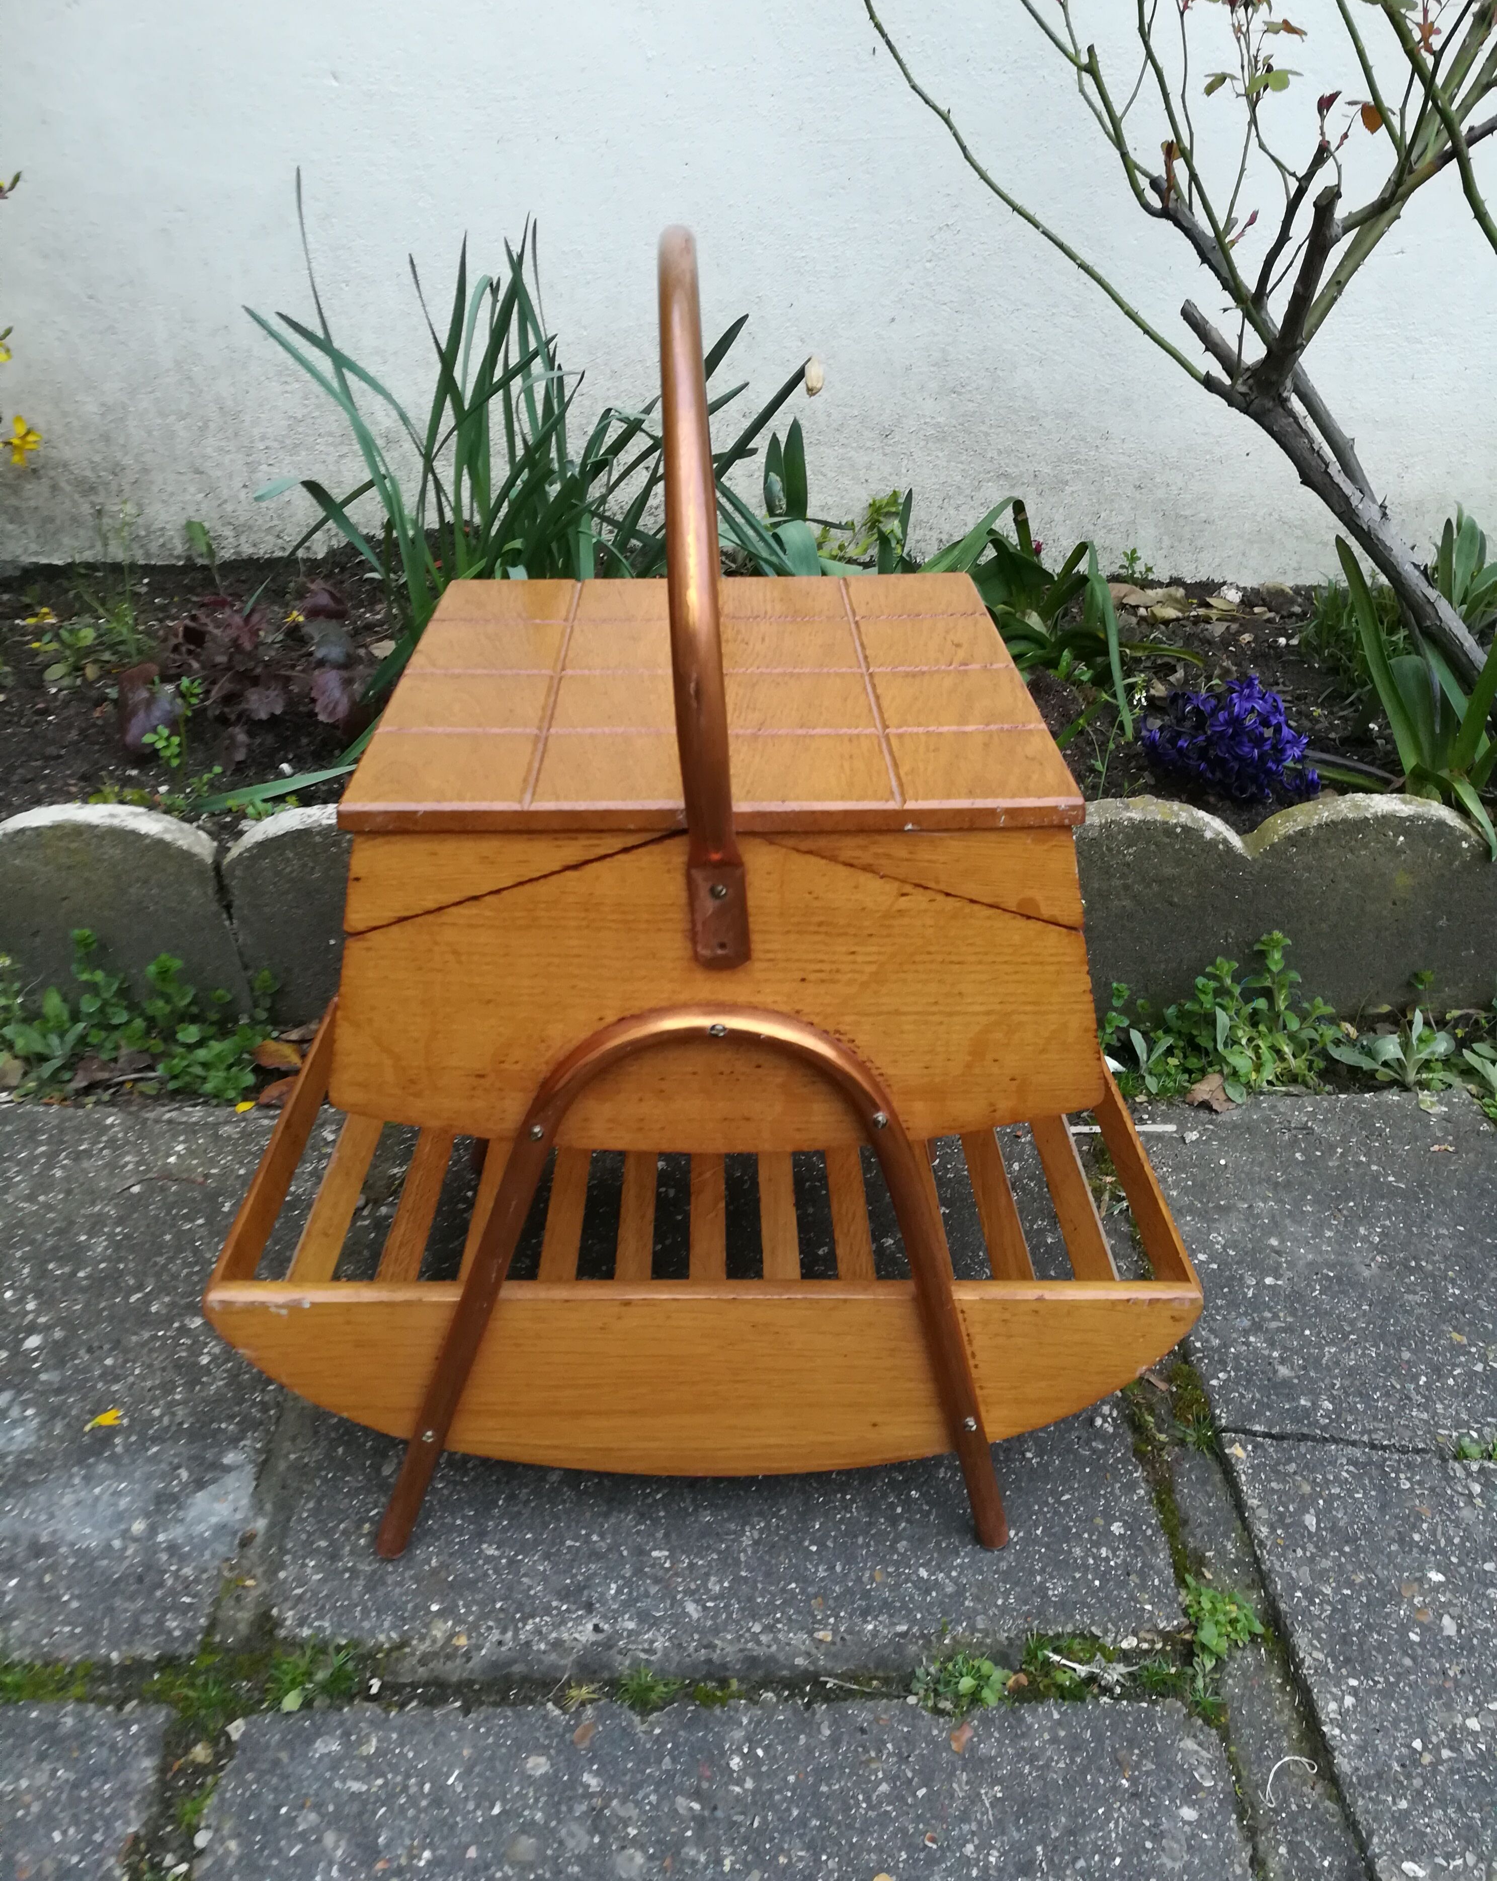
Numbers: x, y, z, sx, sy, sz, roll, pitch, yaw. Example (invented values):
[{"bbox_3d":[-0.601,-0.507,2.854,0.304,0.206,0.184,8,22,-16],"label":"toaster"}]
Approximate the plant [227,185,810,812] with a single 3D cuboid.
[{"bbox_3d":[-0.186,-0.400,1.302,0.440,0.410,0.400,0,31,0],"label":"plant"}]

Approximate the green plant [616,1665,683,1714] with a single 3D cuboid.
[{"bbox_3d":[-0.048,0.361,0.727,0.032,0.020,0.023,0,31,0],"label":"green plant"}]

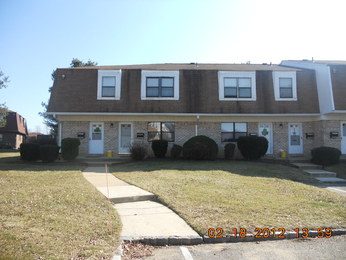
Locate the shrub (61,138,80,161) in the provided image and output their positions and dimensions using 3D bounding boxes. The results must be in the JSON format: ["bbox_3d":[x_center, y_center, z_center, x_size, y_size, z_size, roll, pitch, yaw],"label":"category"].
[{"bbox_3d":[-6.250,1.203,16.535,1.175,1.376,1.175,0,-4,-1],"label":"shrub"}]

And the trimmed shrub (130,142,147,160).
[{"bbox_3d":[-2.184,1.392,17.246,1.020,1.140,1.000,0,-4,-1],"label":"trimmed shrub"}]

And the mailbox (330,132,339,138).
[{"bbox_3d":[10.597,0.360,17.701,0.450,0.330,0.160,0,-4,-1],"label":"mailbox"}]

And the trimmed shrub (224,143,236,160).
[{"bbox_3d":[3.685,1.398,17.323,0.725,1.079,0.725,0,-4,-1],"label":"trimmed shrub"}]

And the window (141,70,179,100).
[{"bbox_3d":[-0.856,-2.960,17.923,2.450,1.970,0.200,0,-4,-1],"label":"window"}]

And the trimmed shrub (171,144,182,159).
[{"bbox_3d":[0.256,1.393,17.254,0.728,0.923,0.728,0,-4,-1],"label":"trimmed shrub"}]

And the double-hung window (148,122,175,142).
[{"bbox_3d":[-0.768,0.158,18.117,1.798,1.333,0.100,0,-4,-1],"label":"double-hung window"}]

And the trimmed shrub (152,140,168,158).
[{"bbox_3d":[-0.808,1.273,17.454,1.000,1.140,1.000,0,-4,-1],"label":"trimmed shrub"}]

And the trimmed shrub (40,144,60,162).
[{"bbox_3d":[-7.382,1.421,16.297,1.165,1.045,1.165,0,-4,-1],"label":"trimmed shrub"}]

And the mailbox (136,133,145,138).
[{"bbox_3d":[-2.179,0.371,18.219,0.450,0.320,0.160,0,-4,-1],"label":"mailbox"}]

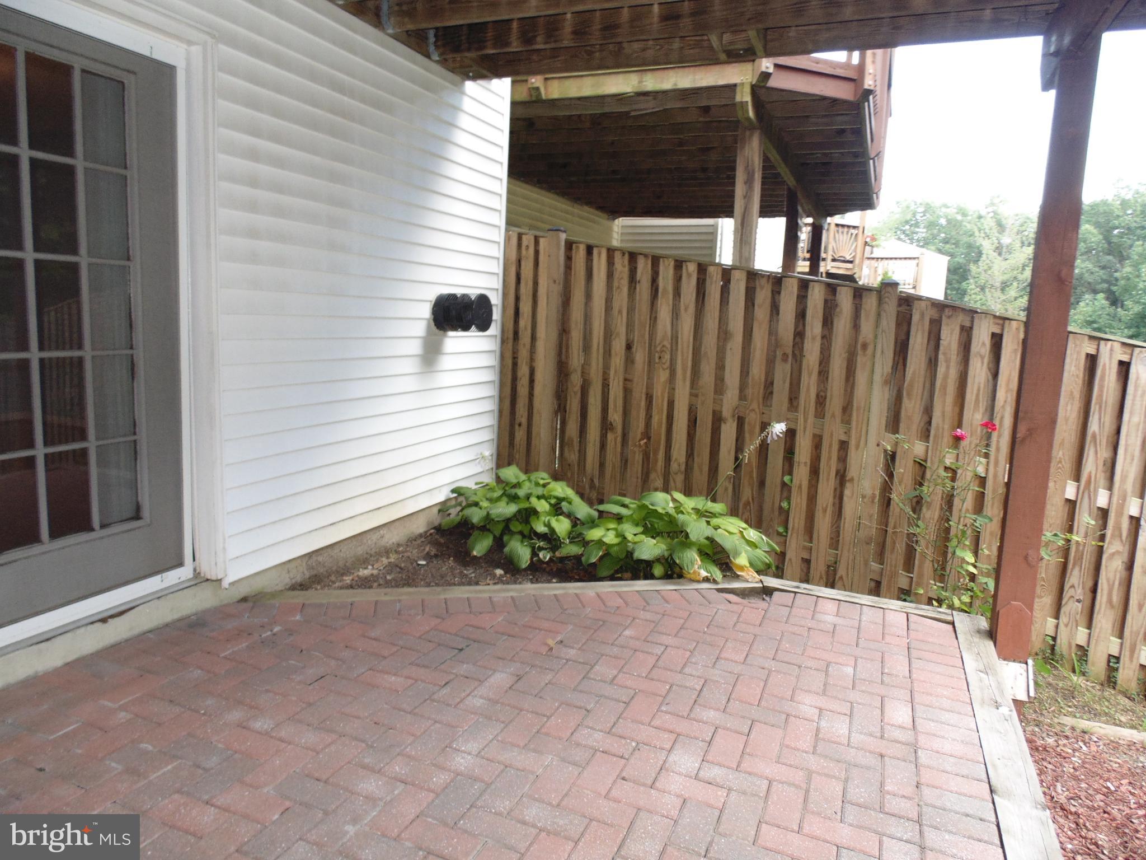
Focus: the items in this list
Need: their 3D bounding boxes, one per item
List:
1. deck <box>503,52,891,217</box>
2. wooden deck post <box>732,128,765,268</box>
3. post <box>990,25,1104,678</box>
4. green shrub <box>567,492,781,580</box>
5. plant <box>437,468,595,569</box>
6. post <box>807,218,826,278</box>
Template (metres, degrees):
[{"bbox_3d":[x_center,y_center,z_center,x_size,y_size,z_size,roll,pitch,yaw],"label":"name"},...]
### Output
[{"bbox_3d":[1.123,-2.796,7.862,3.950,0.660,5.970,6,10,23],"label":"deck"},{"bbox_3d":[1.150,-0.661,5.146,0.140,2.700,0.140,6,10,23],"label":"wooden deck post"},{"bbox_3d":[2.085,-0.252,3.258,0.140,2.780,0.140,5,9,23],"label":"post"},{"bbox_3d":[0.573,0.527,4.068,1.100,0.400,0.820,4,9,9],"label":"green shrub"},{"bbox_3d":[-0.320,0.453,4.268,0.900,0.420,0.820,2,9,-4],"label":"plant"},{"bbox_3d":[3.233,-1.326,9.952,0.140,2.700,0.140,6,10,23],"label":"post"}]

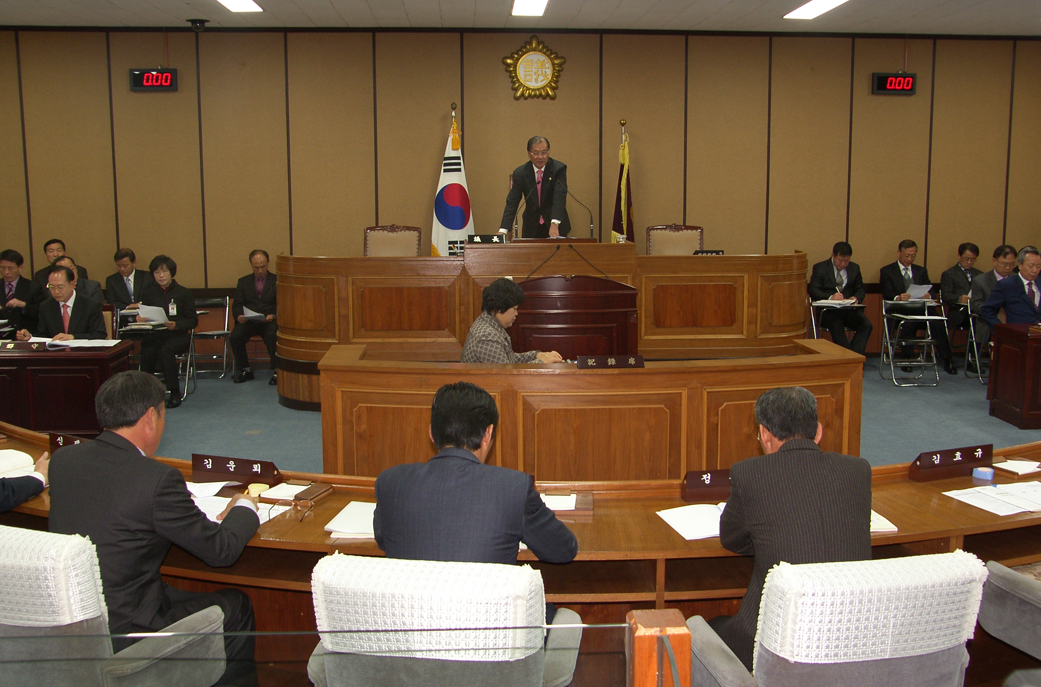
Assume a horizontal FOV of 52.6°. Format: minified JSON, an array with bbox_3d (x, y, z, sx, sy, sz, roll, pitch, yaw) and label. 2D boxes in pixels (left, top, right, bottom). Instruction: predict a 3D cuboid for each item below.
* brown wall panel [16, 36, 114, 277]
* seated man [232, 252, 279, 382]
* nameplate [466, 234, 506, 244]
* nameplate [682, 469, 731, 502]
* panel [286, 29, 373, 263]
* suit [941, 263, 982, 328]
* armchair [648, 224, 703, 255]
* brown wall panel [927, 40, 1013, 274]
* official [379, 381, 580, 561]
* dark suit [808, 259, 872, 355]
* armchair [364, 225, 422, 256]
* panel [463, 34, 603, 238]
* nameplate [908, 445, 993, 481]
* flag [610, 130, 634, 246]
[{"bbox_3d":[-4.621,-1.849,10.785,0.876,2.606,0.050,-1,8,-4],"label":"brown wall panel"},{"bbox_3d":[-2.607,-0.291,10.451,0.540,1.260,0.750,-1,8,-3],"label":"seated man"},{"bbox_3d":[-0.286,-0.869,8.761,0.315,0.078,0.075,-1,8,-3],"label":"nameplate"},{"bbox_3d":[0.716,0.486,3.662,0.335,0.100,0.080,-1,8,-8],"label":"nameplate"},{"bbox_3d":[-1.955,-1.885,10.959,0.873,2.619,0.050,-1,8,-4],"label":"panel"},{"bbox_3d":[4.573,-0.364,10.870,0.530,0.920,0.660,-1,8,-5],"label":"suit"},{"bbox_3d":[1.472,-0.572,10.000,0.620,1.090,0.660,-1,8,-2],"label":"armchair"},{"bbox_3d":[4.624,-1.859,10.842,0.829,2.475,0.050,-1,8,-3],"label":"brown wall panel"},{"bbox_3d":[-0.120,0.717,3.022,0.570,1.230,0.820,0,8,5],"label":"official"},{"bbox_3d":[3.263,-0.319,10.805,0.620,1.070,0.680,-1,8,-8],"label":"dark suit"},{"bbox_3d":[-1.203,-0.553,9.950,0.620,1.090,0.660,-1,8,-4],"label":"armchair"},{"bbox_3d":[0.122,-1.913,11.095,1.428,2.627,0.050,-1,8,-4],"label":"panel"},{"bbox_3d":[1.557,0.426,3.794,0.326,0.107,0.055,-3,8,-20],"label":"nameplate"},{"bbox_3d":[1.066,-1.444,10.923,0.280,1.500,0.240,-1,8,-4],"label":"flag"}]

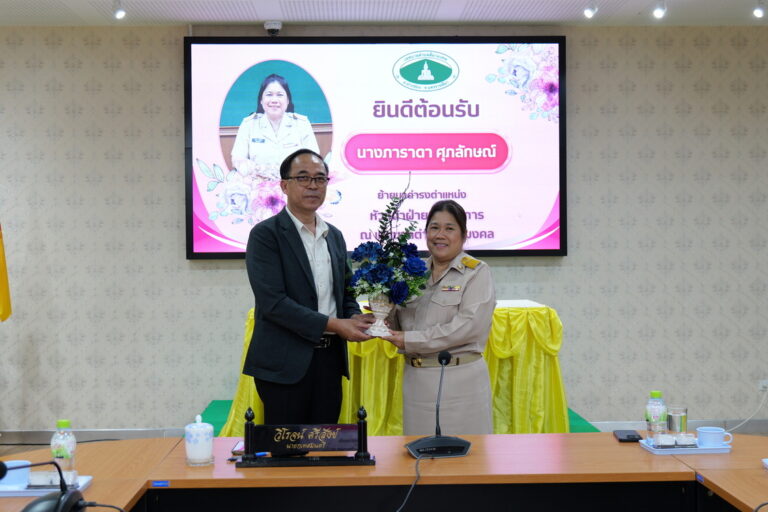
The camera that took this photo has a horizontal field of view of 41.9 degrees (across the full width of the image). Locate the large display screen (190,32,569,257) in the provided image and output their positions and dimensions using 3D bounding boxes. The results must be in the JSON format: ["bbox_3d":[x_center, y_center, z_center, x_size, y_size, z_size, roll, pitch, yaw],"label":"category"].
[{"bbox_3d":[-0.054,-0.752,6.950,2.640,1.530,0.090,-1,1,-2],"label":"large display screen"}]

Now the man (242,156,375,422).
[{"bbox_3d":[-0.280,0.478,3.627,0.530,1.710,0.440,-1,1,-32],"label":"man"}]

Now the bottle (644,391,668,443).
[{"bbox_3d":[0.843,0.496,3.100,0.064,0.160,0.064,-1,1,0],"label":"bottle"}]

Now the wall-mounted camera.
[{"bbox_3d":[-0.750,-1.543,6.800,0.120,0.105,0.120,-1,1,-2],"label":"wall-mounted camera"}]

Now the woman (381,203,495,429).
[{"bbox_3d":[0.209,0.563,3.638,0.460,1.530,0.400,0,1,35],"label":"woman"}]

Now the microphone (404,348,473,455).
[{"bbox_3d":[0.165,0.440,3.036,0.196,0.295,0.230,-1,1,-1],"label":"microphone"}]

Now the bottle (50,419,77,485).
[{"bbox_3d":[-0.828,0.506,2.590,0.065,0.167,0.065,-1,1,0],"label":"bottle"}]

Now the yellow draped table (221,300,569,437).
[{"bbox_3d":[0.056,0.636,5.389,1.750,0.770,0.660,-1,1,-2],"label":"yellow draped table"}]

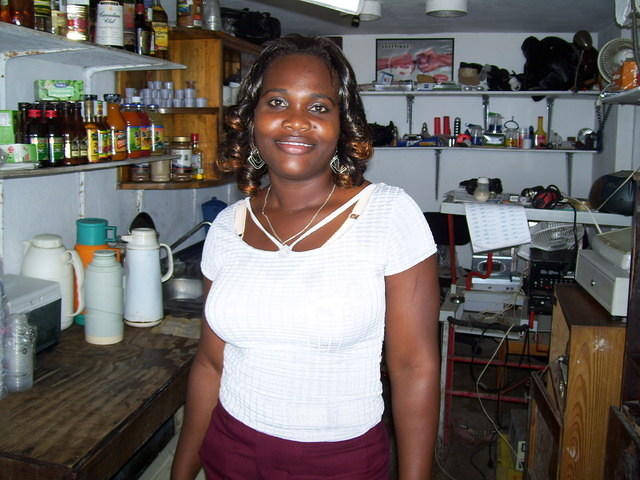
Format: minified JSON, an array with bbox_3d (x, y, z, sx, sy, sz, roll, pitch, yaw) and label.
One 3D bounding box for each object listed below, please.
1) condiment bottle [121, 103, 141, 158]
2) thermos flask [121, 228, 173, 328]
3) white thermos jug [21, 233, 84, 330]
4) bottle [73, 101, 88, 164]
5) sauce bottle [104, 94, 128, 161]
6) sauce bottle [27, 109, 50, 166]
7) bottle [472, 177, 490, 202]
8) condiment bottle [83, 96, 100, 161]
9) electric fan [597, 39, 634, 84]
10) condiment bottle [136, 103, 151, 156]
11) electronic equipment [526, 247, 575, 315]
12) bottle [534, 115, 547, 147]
[{"bbox_3d":[-0.657,-0.382,2.325,0.056,0.188,0.056,-7,13,-41],"label":"condiment bottle"},{"bbox_3d":[-0.542,0.114,2.093,0.160,0.295,0.130,-1,10,-14],"label":"thermos flask"},{"bbox_3d":[-0.829,0.121,2.063,0.200,0.280,0.160,0,10,-5],"label":"white thermos jug"},{"bbox_3d":[-0.717,-0.323,1.992,0.050,0.188,0.050,-7,13,-41],"label":"bottle"},{"bbox_3d":[-0.578,-0.318,1.880,0.061,0.186,0.061,3,9,12],"label":"sauce bottle"},{"bbox_3d":[-0.755,-0.281,1.783,0.050,0.162,0.050,-7,13,-41],"label":"sauce bottle"},{"bbox_3d":[0.747,-0.234,3.080,0.079,0.120,0.079,3,9,12],"label":"bottle"},{"bbox_3d":[-0.705,-0.342,2.058,0.050,0.200,0.050,-7,13,-41],"label":"condiment bottle"},{"bbox_3d":[1.713,-1.013,3.800,0.260,0.280,0.160,3,10,9],"label":"electric fan"},{"bbox_3d":[-0.647,-0.402,2.433,0.056,0.190,0.056,-7,13,-41],"label":"condiment bottle"},{"bbox_3d":[1.149,0.196,3.220,0.320,0.310,0.300,3,9,12],"label":"electronic equipment"},{"bbox_3d":[1.149,-0.560,3.470,0.063,0.167,0.063,3,9,12],"label":"bottle"}]

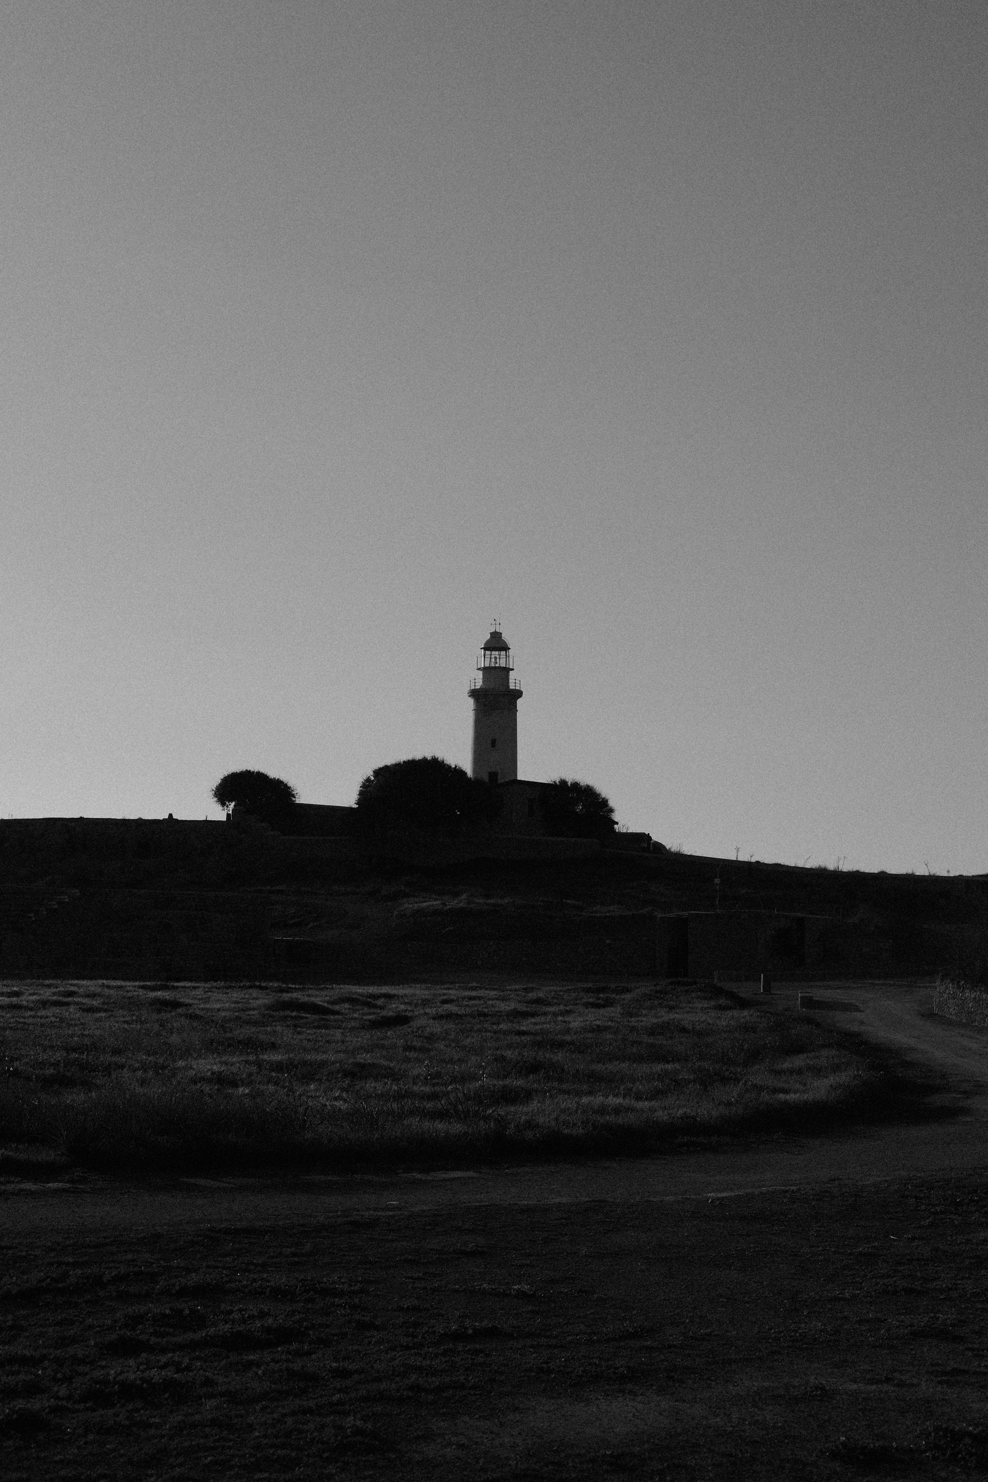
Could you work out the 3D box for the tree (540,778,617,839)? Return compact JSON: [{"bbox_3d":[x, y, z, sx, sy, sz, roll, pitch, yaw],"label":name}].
[{"bbox_3d":[7.906,6.333,204.000,7.150,5.630,6.500,0,-5,0],"label":"tree"}]

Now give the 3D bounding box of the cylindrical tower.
[{"bbox_3d":[0.171,-1.369,215.000,5.250,20.420,5.250,0,-5,0],"label":"cylindrical tower"}]

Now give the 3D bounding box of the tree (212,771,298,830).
[{"bbox_3d":[-22.365,5.576,204.000,8.120,5.630,7.000,0,-5,0],"label":"tree"}]

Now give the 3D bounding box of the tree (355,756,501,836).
[{"bbox_3d":[-6.143,5.171,203.000,13.580,7.650,11.000,0,-5,0],"label":"tree"}]

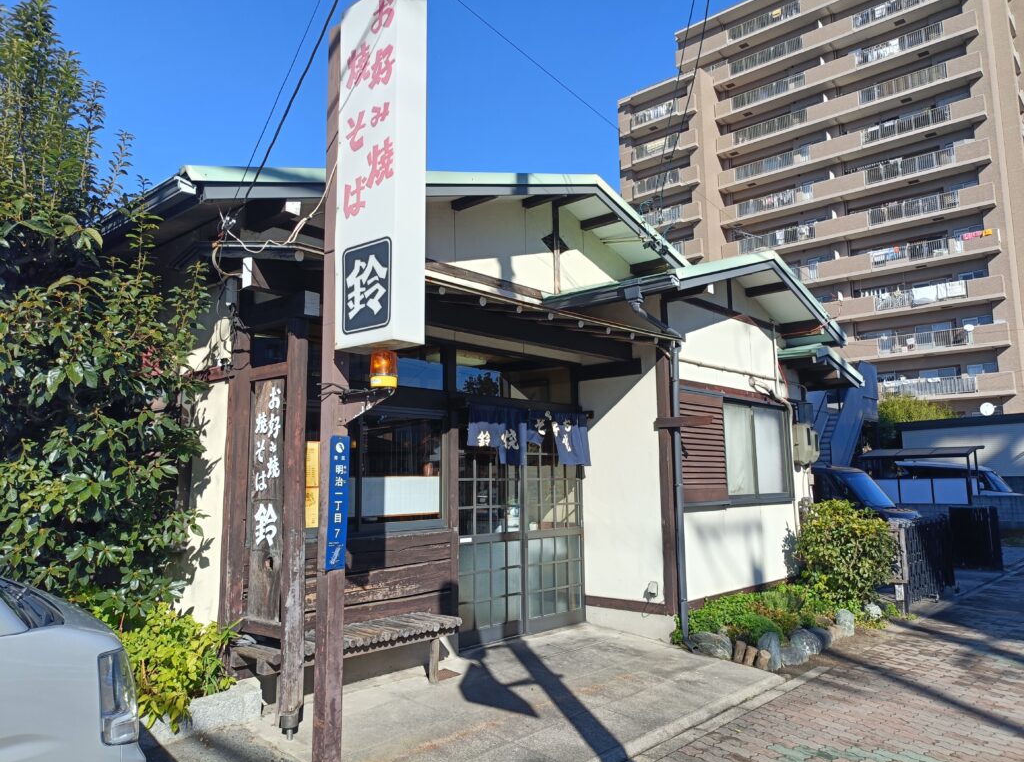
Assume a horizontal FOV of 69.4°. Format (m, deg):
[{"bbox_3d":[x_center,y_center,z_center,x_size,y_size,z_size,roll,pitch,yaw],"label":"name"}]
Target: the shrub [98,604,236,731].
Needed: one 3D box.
[{"bbox_3d":[-2.116,1.706,4.469,0.550,0.650,0.740,-8,-11,42],"label":"shrub"}]

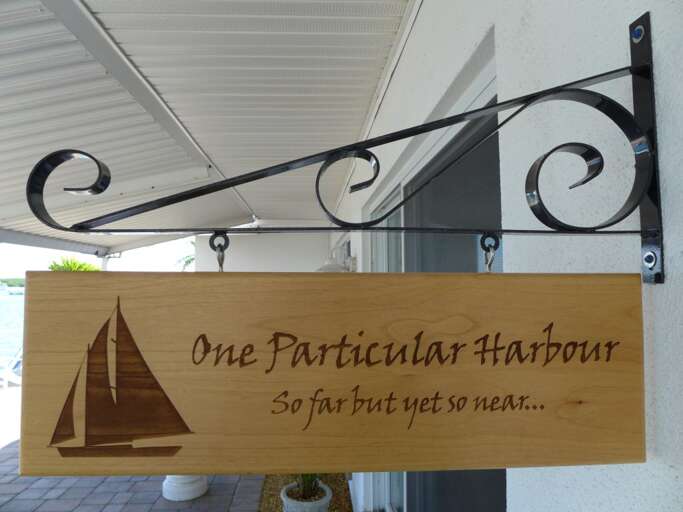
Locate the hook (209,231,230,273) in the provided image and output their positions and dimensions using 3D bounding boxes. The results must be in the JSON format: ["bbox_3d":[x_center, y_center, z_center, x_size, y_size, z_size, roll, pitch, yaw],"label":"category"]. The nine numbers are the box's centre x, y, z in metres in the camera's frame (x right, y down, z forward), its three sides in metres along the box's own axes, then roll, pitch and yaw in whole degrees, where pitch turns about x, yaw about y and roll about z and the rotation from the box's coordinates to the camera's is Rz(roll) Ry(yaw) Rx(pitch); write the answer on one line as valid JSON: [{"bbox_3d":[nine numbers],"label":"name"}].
[{"bbox_3d":[-0.120,-0.003,0.462,0.019,0.039,0.013,0,-4,-3],"label":"hook"}]

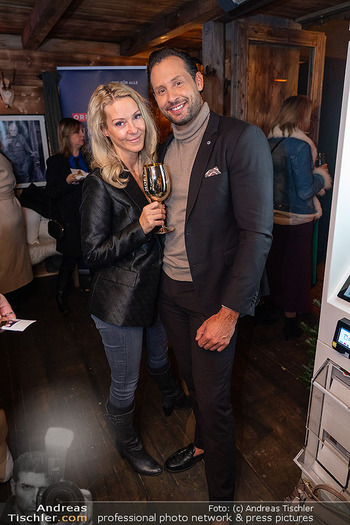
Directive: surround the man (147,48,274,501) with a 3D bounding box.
[{"bbox_3d":[0.089,0.152,1.358,0.600,1.790,0.500,4,16,19],"label":"man"}]

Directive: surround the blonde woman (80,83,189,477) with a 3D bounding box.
[{"bbox_3d":[-0.108,0.217,1.490,0.540,1.710,0.460,-14,21,-38],"label":"blonde woman"}]

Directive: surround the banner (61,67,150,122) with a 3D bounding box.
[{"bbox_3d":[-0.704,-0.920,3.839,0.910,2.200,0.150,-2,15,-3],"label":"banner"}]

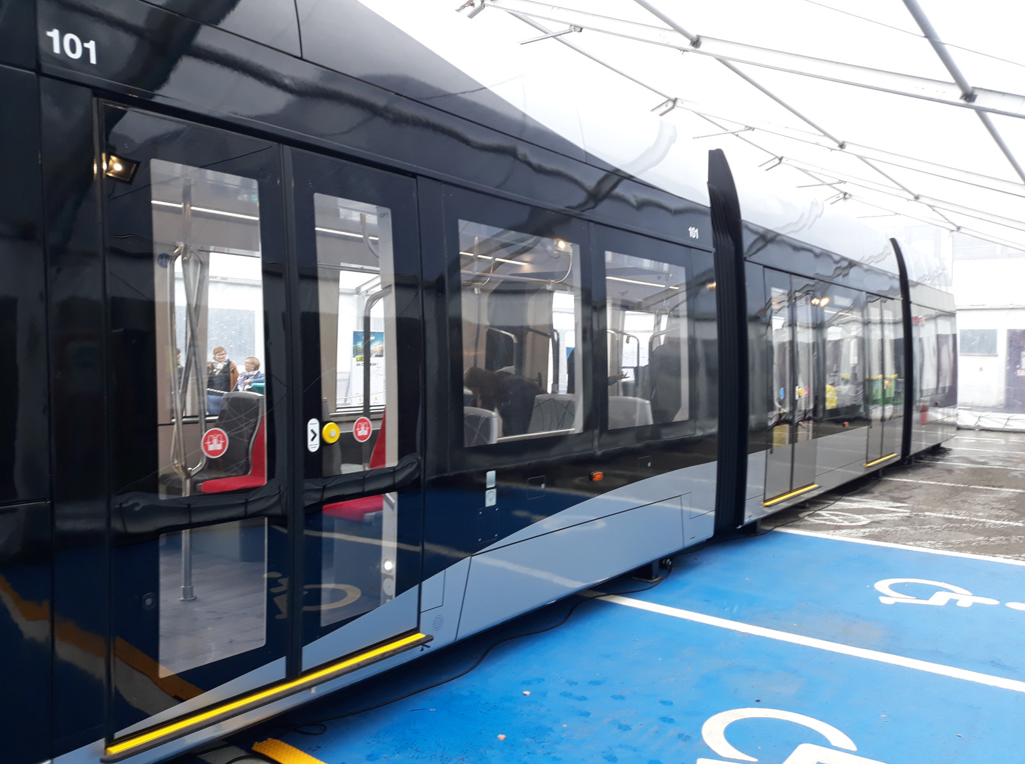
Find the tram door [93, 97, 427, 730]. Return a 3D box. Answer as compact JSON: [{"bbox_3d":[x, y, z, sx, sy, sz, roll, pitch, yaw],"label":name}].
[{"bbox_3d":[-0.888,0.126,3.215,0.100,2.100,1.440,2,2,38],"label":"tram door"}]

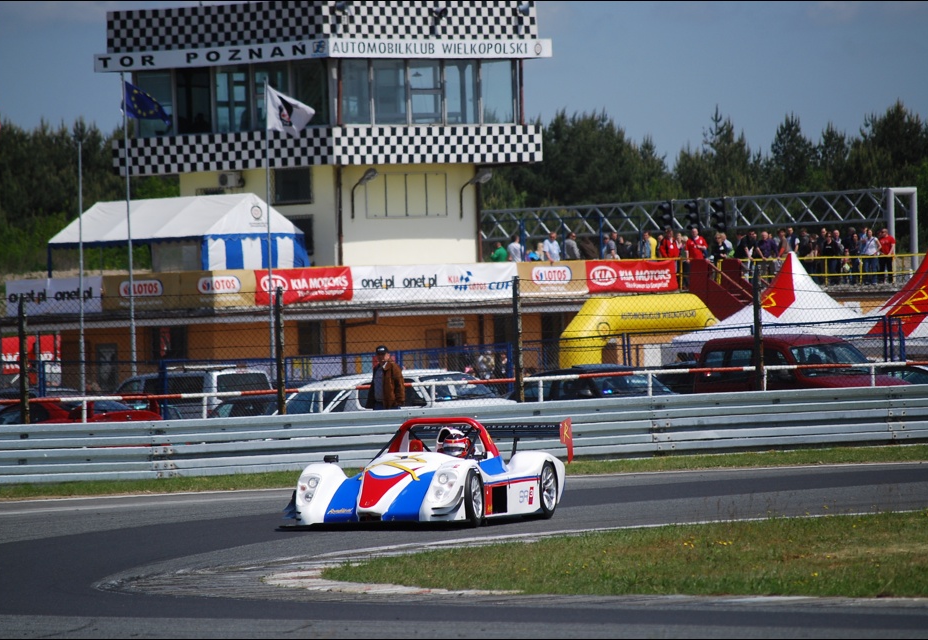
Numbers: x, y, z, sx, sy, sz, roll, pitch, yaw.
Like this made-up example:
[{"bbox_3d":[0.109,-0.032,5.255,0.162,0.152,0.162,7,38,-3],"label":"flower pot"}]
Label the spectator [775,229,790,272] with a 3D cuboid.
[{"bbox_3d":[9.731,-1.894,243.000,0.520,1.750,0.450,-2,0,41],"label":"spectator"}]

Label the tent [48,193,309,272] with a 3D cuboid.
[{"bbox_3d":[-8.942,-2.100,246.500,6.900,3.400,4.200,-2,0,43],"label":"tent"}]

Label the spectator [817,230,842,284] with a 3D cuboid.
[{"bbox_3d":[11.474,-1.925,249.000,0.500,1.660,0.350,-2,0,3],"label":"spectator"}]

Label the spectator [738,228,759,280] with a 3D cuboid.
[{"bbox_3d":[8.921,-1.944,247.686,0.520,1.750,0.360,-2,0,-18],"label":"spectator"}]

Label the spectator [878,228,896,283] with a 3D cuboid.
[{"bbox_3d":[13.259,-1.988,249.000,0.530,1.740,0.380,-2,0,20],"label":"spectator"}]

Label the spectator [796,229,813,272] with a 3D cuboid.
[{"bbox_3d":[10.575,-1.938,247.000,0.500,1.790,0.370,-2,0,14],"label":"spectator"}]

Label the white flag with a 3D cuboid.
[{"bbox_3d":[-4.764,-5.769,219.000,1.300,1.420,0.250,-2,0,-3],"label":"white flag"}]

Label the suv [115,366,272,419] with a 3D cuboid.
[{"bbox_3d":[-5.708,1.966,163.000,1.870,1.860,4.700,-2,0,-33],"label":"suv"}]

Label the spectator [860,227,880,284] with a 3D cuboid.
[{"bbox_3d":[12.925,-2.026,251.691,0.520,1.740,0.360,-2,0,-15],"label":"spectator"}]

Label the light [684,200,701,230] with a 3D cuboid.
[{"bbox_3d":[7.642,-3.445,266.000,0.420,1.080,0.370,-2,0,-38],"label":"light"}]

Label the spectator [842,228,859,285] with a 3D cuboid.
[{"bbox_3d":[12.229,-2.004,251.000,0.520,1.790,0.350,-2,0,0],"label":"spectator"}]

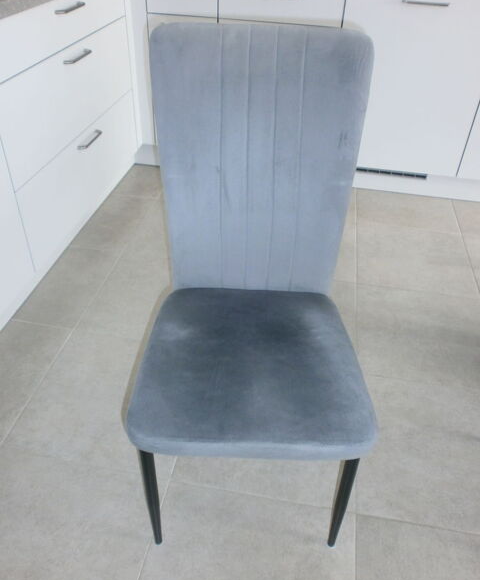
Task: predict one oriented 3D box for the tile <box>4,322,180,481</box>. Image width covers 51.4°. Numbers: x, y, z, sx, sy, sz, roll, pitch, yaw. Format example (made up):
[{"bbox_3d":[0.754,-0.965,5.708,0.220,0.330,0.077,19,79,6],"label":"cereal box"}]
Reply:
[{"bbox_3d":[-0.354,0.300,1.416,0.447,0.010,0.447,8,39,7],"label":"tile"}]

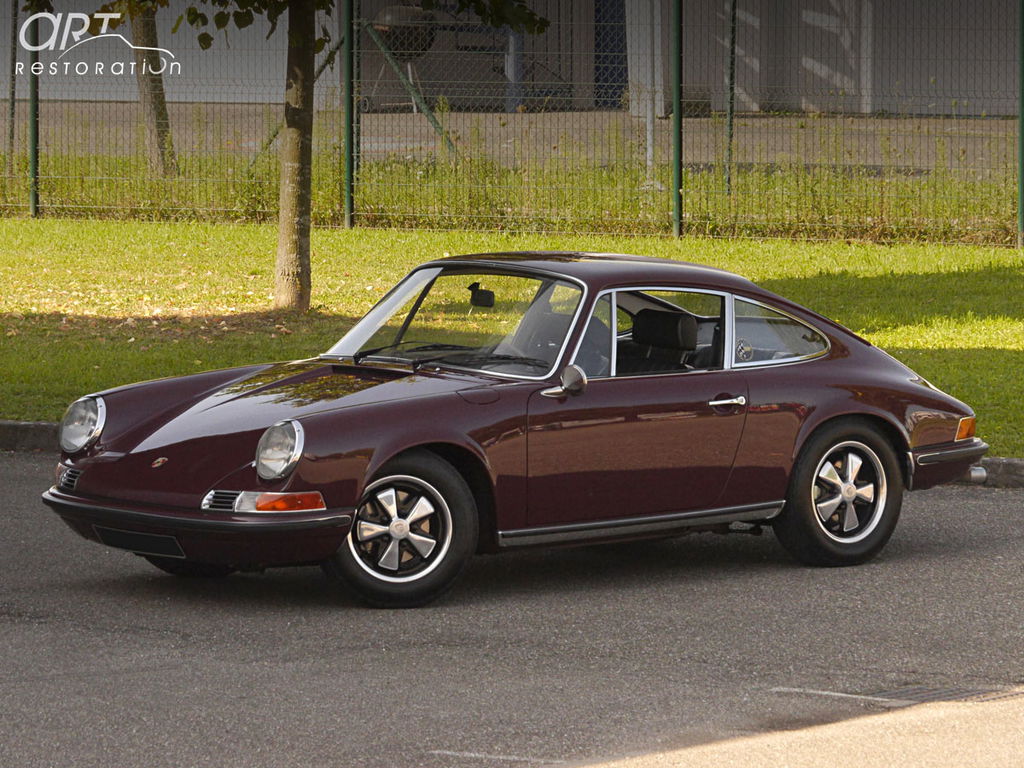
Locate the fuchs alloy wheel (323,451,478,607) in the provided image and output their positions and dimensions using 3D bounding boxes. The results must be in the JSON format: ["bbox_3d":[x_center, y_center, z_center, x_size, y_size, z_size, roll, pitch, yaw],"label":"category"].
[{"bbox_3d":[-0.446,0.542,27.034,0.630,0.630,0.190,-1,5,-13],"label":"fuchs alloy wheel"}]

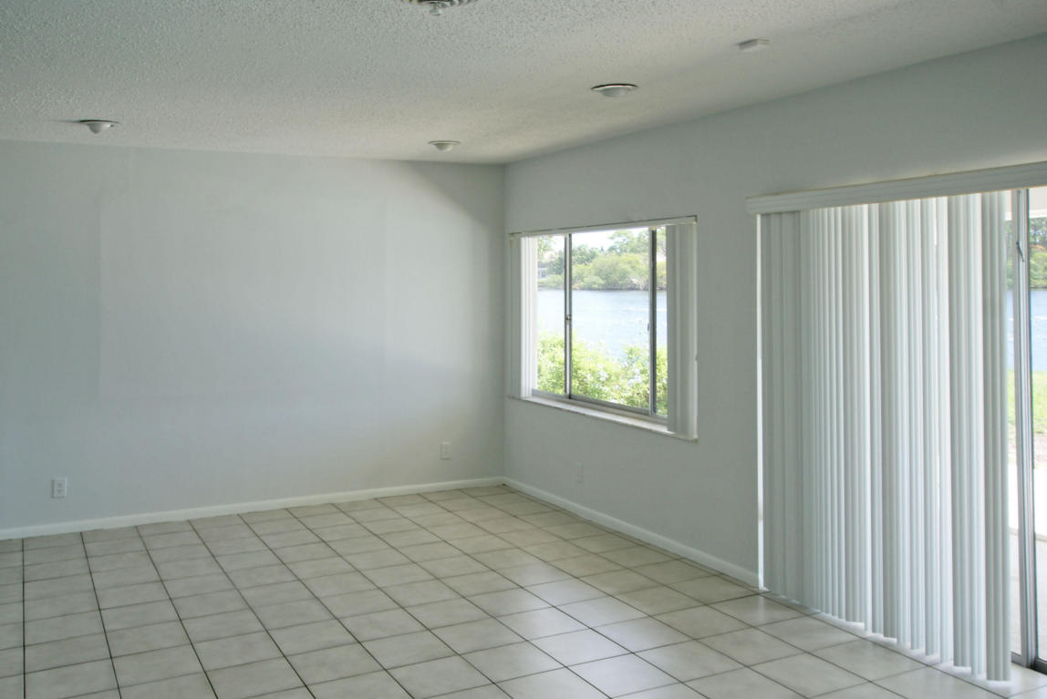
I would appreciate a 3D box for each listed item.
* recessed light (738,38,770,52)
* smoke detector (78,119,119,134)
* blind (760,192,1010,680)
[{"bbox_3d":[0.885,-1.166,3.350,0.072,0.024,0.100,-1,3,-30],"label":"recessed light"},{"bbox_3d":[-2.359,-1.241,4.850,0.210,0.055,0.210,-1,3,-30],"label":"smoke detector"},{"bbox_3d":[1.546,0.298,3.911,0.100,1.940,1.239,-1,3,-31],"label":"blind"}]

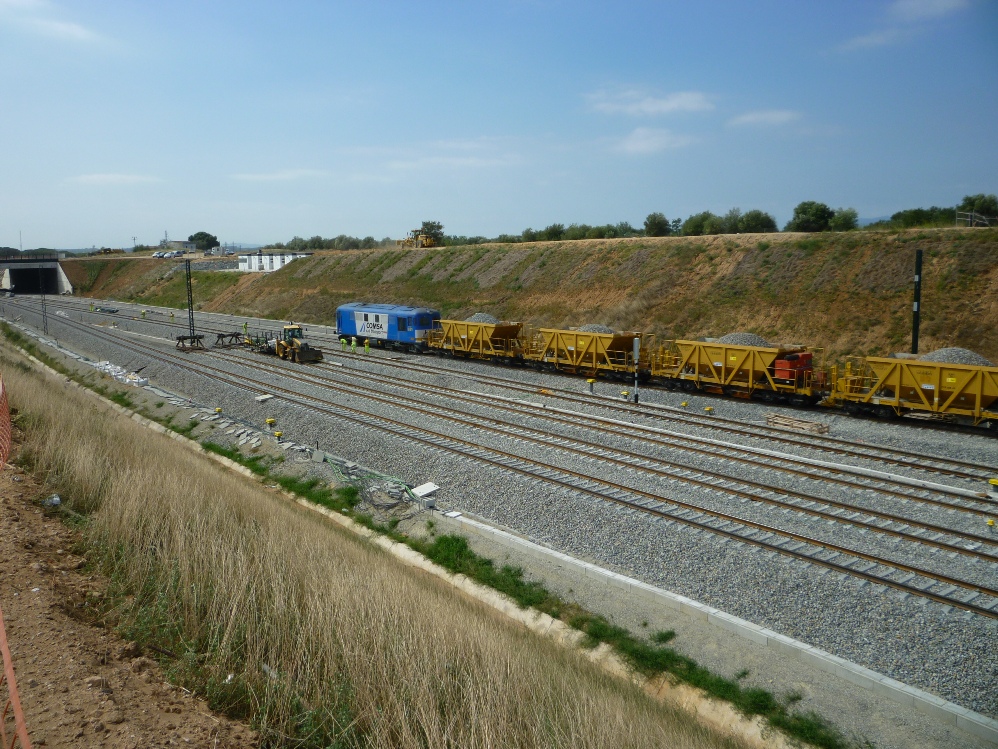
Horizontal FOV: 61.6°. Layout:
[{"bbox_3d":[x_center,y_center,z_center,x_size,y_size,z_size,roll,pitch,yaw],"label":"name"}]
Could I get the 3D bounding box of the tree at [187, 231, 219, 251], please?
[{"bbox_3d":[-102.469,-45.946,290.000,9.780,7.280,9.780,-4,9,-19],"label":"tree"}]

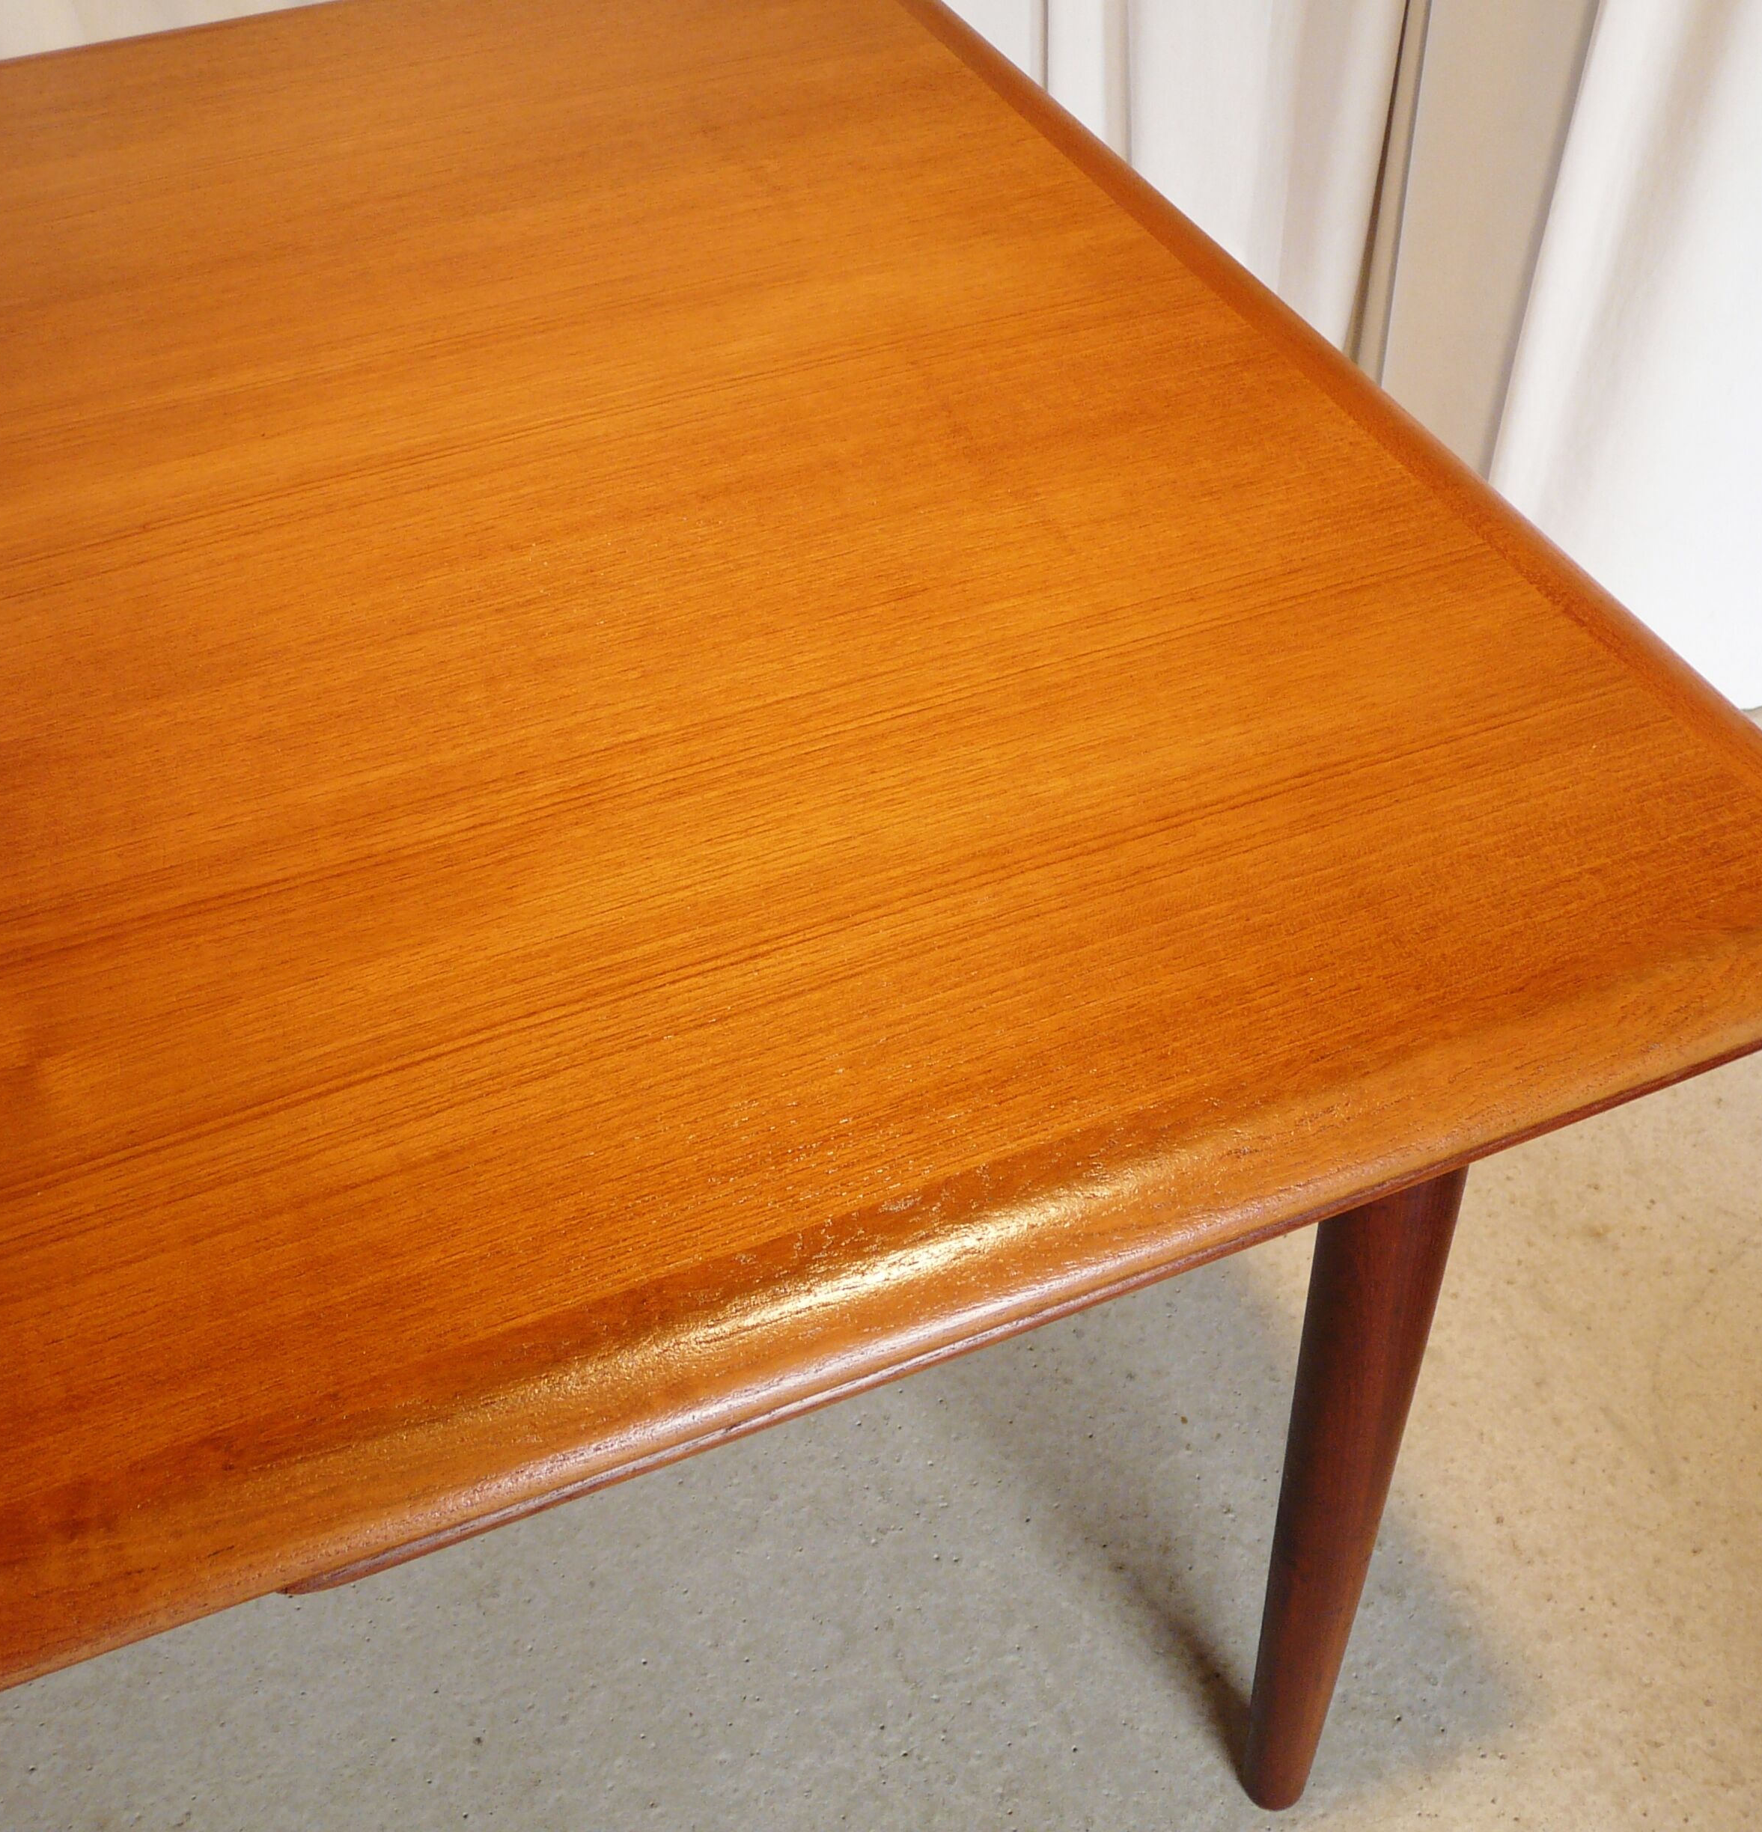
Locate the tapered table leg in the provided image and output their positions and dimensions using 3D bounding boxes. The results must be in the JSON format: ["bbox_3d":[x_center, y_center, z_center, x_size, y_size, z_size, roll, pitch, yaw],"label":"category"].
[{"bbox_3d":[0.204,0.259,0.886,0.054,0.650,0.054,-17,46,-12],"label":"tapered table leg"}]

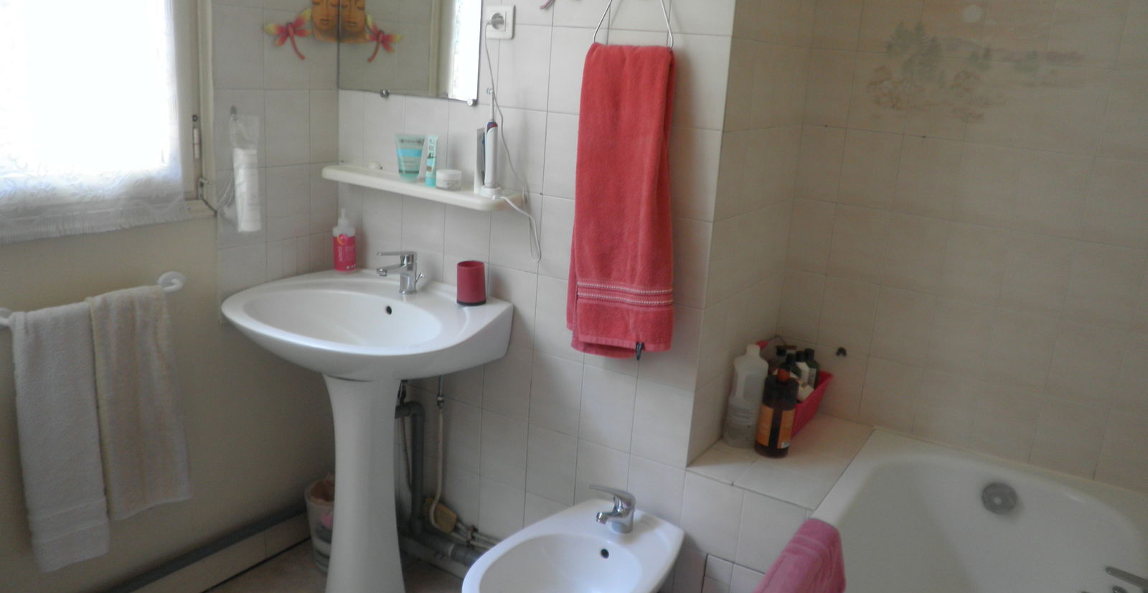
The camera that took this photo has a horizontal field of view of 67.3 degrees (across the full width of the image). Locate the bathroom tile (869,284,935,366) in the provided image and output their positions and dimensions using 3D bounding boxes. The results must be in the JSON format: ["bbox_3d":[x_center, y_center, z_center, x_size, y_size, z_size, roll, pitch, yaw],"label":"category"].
[{"bbox_3d":[0.902,0.079,2.367,0.148,0.201,0.010,12,17,28],"label":"bathroom tile"}]

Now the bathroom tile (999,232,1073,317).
[{"bbox_3d":[1.137,-0.054,2.113,0.149,0.201,0.010,13,18,29],"label":"bathroom tile"}]

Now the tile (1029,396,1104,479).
[{"bbox_3d":[1.233,0.353,2.153,0.149,0.201,0.010,13,18,29],"label":"tile"}]

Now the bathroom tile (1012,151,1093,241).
[{"bbox_3d":[1.159,-0.248,2.081,0.150,0.200,0.010,12,17,28],"label":"bathroom tile"}]

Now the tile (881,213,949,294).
[{"bbox_3d":[0.891,-0.111,2.249,0.149,0.201,0.010,13,18,29],"label":"tile"}]

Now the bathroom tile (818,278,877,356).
[{"bbox_3d":[0.753,0.052,2.372,0.149,0.201,0.010,13,18,29],"label":"bathroom tile"}]

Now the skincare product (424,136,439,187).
[{"bbox_3d":[-0.367,-0.350,2.223,0.033,0.128,0.028,10,16,21],"label":"skincare product"}]

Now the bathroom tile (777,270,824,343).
[{"bbox_3d":[0.657,0.025,2.502,0.116,0.201,0.010,12,17,28],"label":"bathroom tile"}]

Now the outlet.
[{"bbox_3d":[-0.181,-0.669,2.105,0.081,0.081,0.018,12,17,28],"label":"outlet"}]

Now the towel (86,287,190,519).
[{"bbox_3d":[-1.016,0.248,2.007,0.065,0.546,0.216,13,18,31],"label":"towel"}]

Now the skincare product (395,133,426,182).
[{"bbox_3d":[-0.427,-0.364,2.268,0.078,0.117,0.044,2,15,-8],"label":"skincare product"}]

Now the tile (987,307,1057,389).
[{"bbox_3d":[1.111,0.138,2.134,0.150,0.200,0.010,13,18,31],"label":"tile"}]

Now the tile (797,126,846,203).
[{"bbox_3d":[0.686,-0.366,2.399,0.116,0.201,0.010,12,17,28],"label":"tile"}]

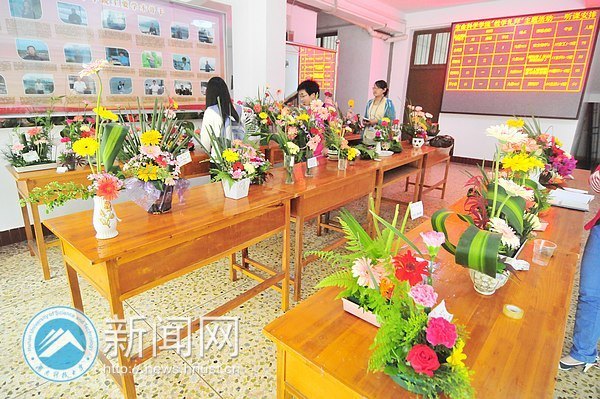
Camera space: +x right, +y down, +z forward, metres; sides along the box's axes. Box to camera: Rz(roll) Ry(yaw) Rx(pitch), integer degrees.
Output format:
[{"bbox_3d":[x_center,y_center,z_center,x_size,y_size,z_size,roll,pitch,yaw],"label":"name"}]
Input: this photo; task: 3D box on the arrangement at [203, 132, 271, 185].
[{"bbox_3d":[-0.362,-0.234,1.710,0.370,0.290,0.290,-3,18,-12],"label":"arrangement"}]

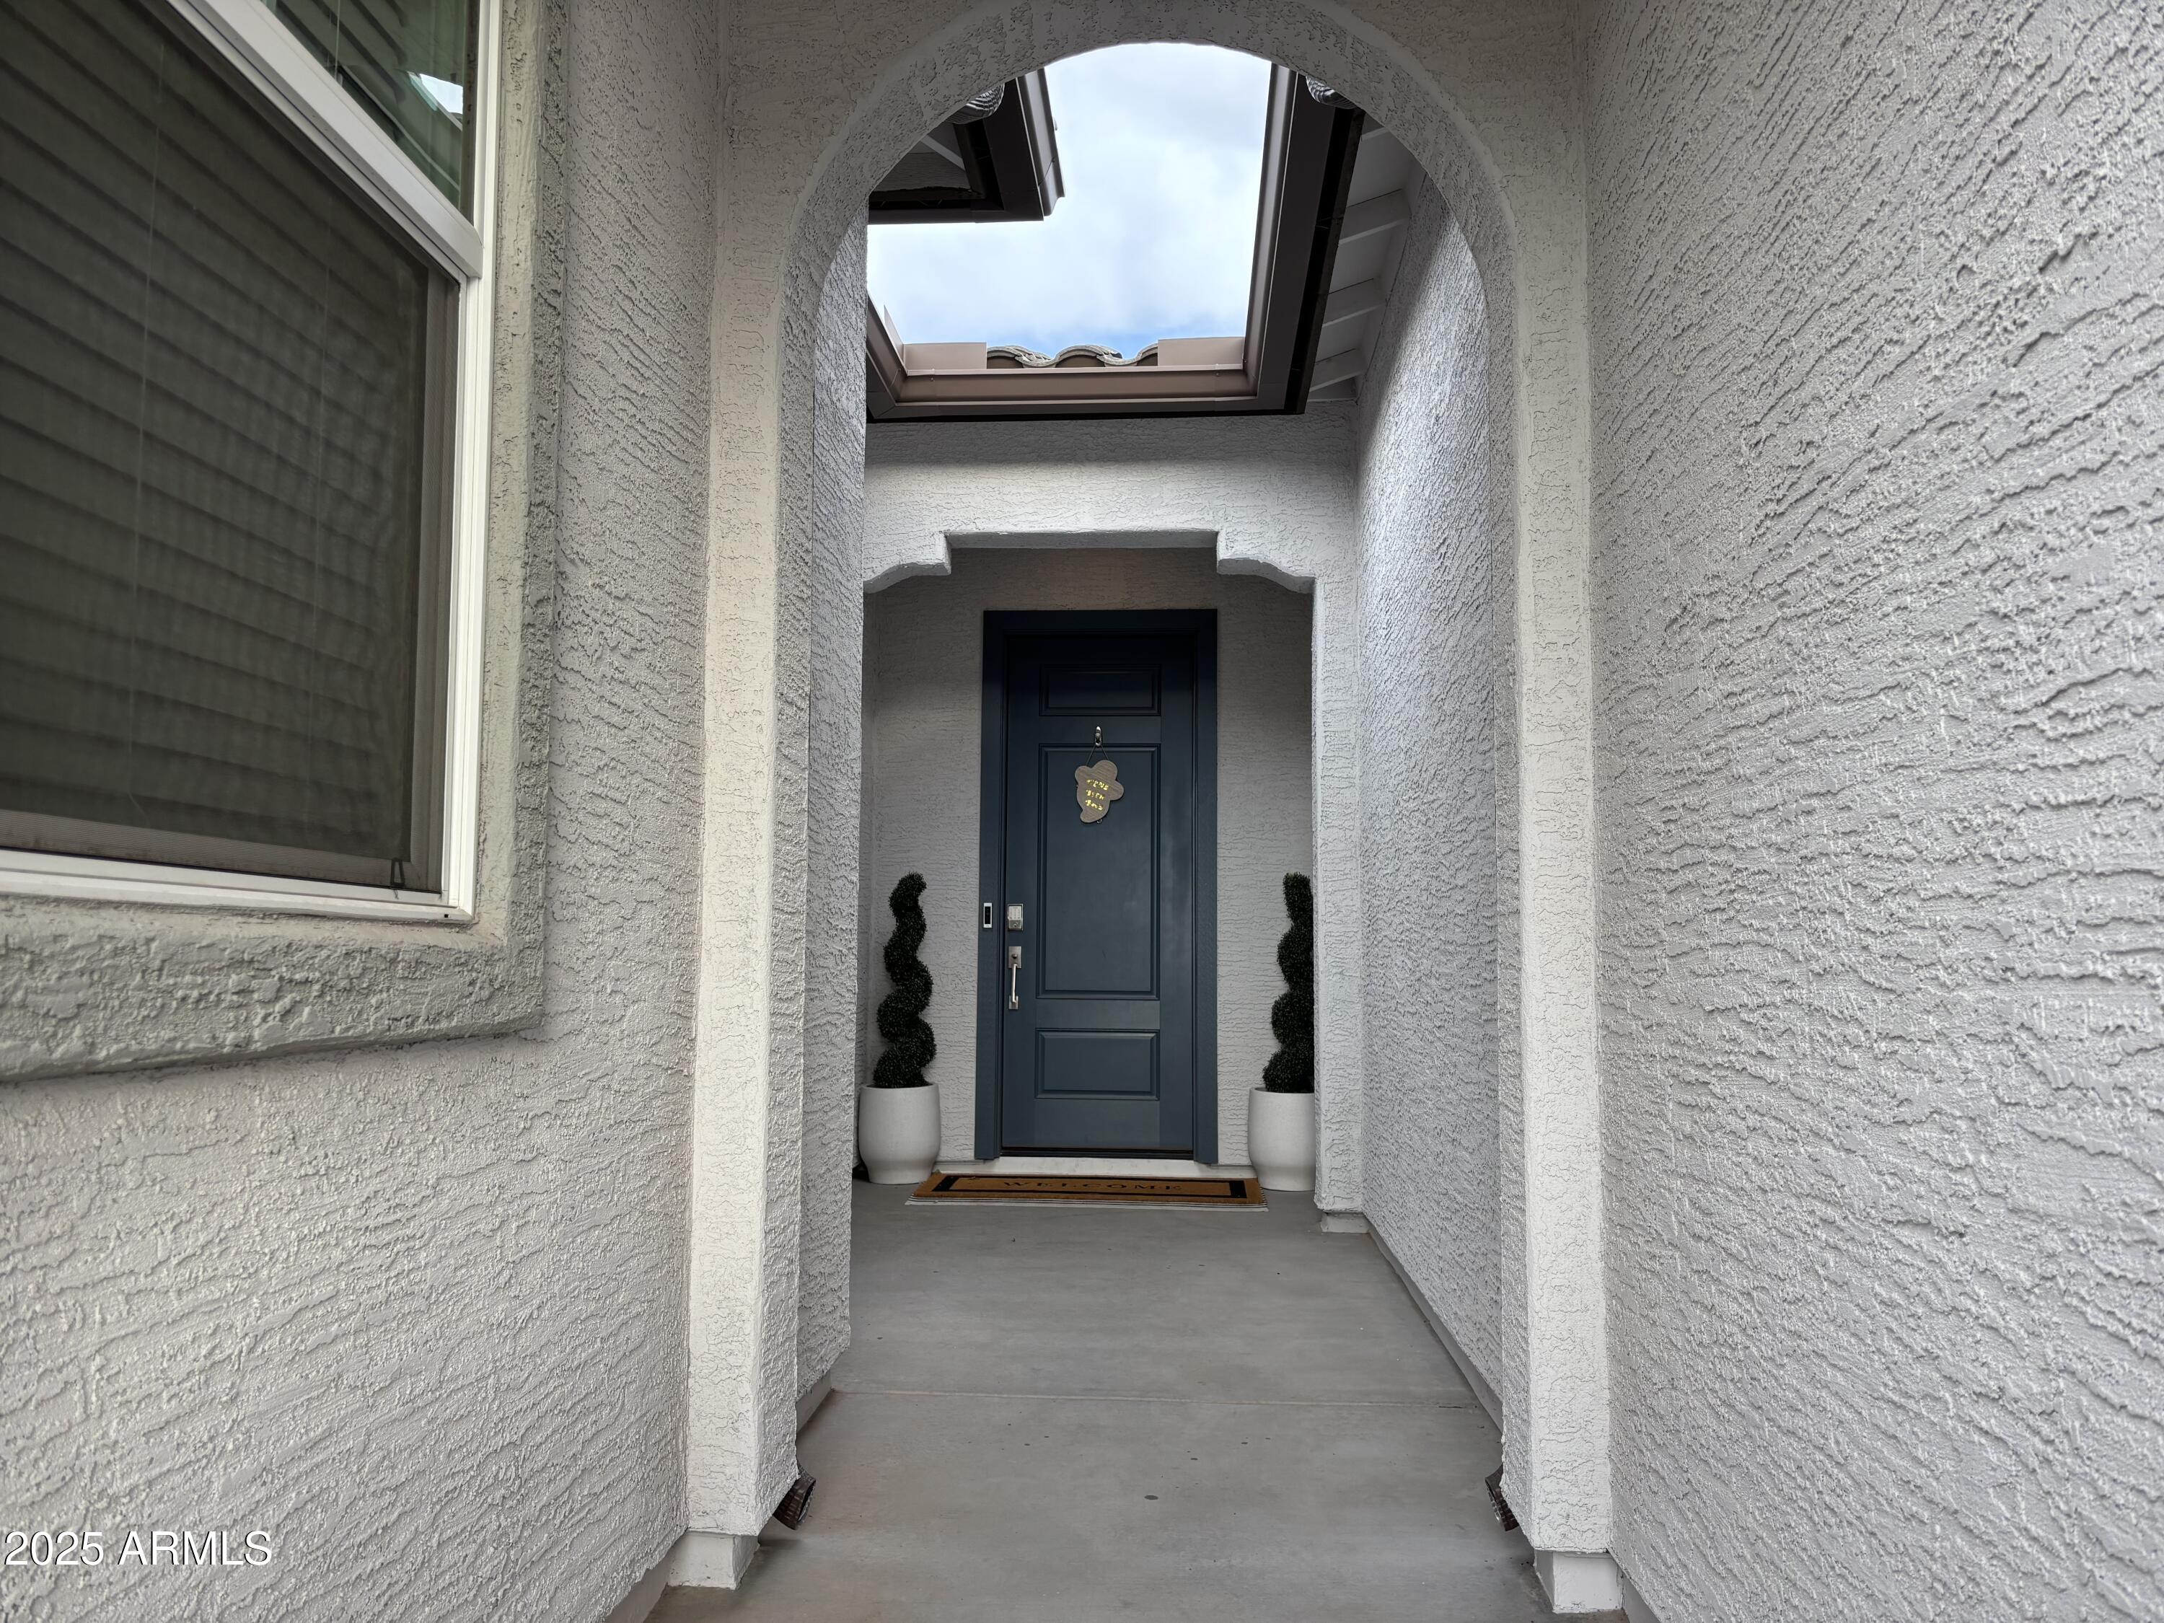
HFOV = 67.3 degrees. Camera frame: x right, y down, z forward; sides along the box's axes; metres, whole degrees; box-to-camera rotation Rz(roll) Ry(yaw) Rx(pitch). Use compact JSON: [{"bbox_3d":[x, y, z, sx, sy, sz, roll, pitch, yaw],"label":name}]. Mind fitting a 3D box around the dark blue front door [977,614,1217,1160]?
[{"bbox_3d":[0.077,0.330,7.614,1.115,2.575,0.150,0,-5,4],"label":"dark blue front door"}]

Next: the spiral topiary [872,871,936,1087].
[{"bbox_3d":[-0.795,0.764,7.370,0.285,0.970,0.285,0,-5,4],"label":"spiral topiary"}]

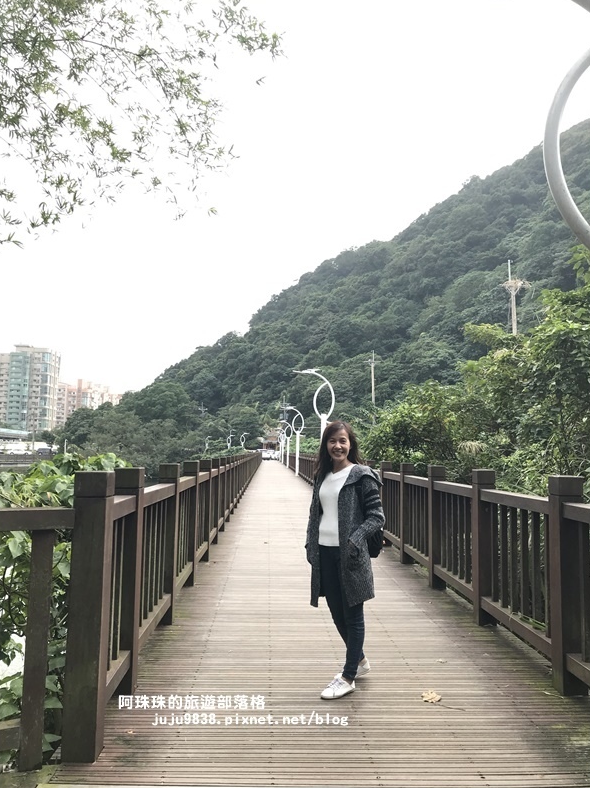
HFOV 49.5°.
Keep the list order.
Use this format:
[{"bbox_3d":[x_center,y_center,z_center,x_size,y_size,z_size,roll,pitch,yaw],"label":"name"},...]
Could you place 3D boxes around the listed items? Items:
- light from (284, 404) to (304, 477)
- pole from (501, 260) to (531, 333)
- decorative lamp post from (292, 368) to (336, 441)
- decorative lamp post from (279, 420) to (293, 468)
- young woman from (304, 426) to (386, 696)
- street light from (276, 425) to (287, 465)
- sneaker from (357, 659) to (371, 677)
[{"bbox_3d":[-0.115,2.787,37.226,1.310,3.970,0.270,1,-5,-2],"label":"light"},{"bbox_3d":[15.116,-1.810,43.955,2.100,14.600,0.600,2,-5,-11],"label":"pole"},{"bbox_3d":[0.576,1.239,19.959,1.310,3.970,0.270,1,-5,-2],"label":"decorative lamp post"},{"bbox_3d":[-0.816,4.334,54.492,1.310,3.970,0.270,1,-5,-2],"label":"decorative lamp post"},{"bbox_3d":[0.300,0.970,3.964,0.490,1.610,0.440,-2,-6,26],"label":"young woman"},{"bbox_3d":[-1.577,5.881,71.757,1.310,3.970,0.270,1,-5,-2],"label":"street light"},{"bbox_3d":[0.397,1.735,4.050,0.095,0.105,0.250,-4,-7,43],"label":"sneaker"}]

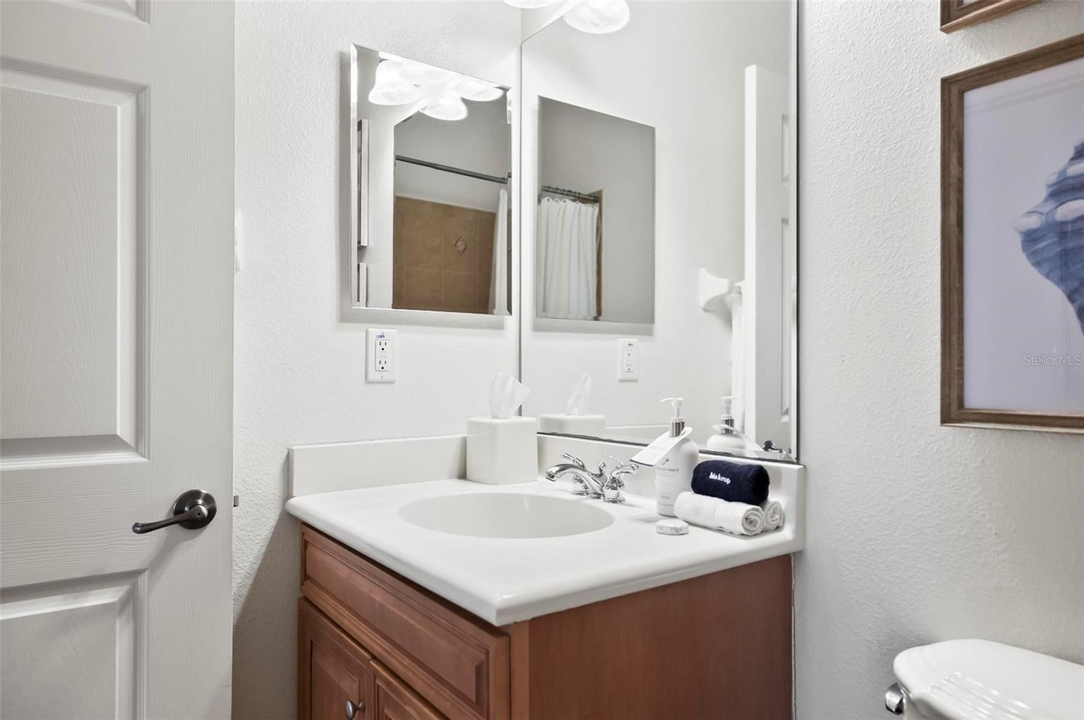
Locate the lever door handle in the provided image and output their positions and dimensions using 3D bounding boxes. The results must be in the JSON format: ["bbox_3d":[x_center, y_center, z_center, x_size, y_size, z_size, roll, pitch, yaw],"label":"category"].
[{"bbox_3d":[-0.596,0.253,1.081,0.126,0.067,0.062,1,-1,-33],"label":"lever door handle"}]

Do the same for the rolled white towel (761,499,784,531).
[{"bbox_3d":[0.313,0.242,1.064,0.044,0.043,0.137,1,-1,-36],"label":"rolled white towel"}]

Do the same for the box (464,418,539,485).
[{"bbox_3d":[-0.091,0.201,1.498,0.126,0.136,0.126,1,-1,-36],"label":"box"}]

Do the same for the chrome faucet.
[{"bbox_3d":[0.070,0.231,1.268,0.150,0.071,0.205,1,-1,-36],"label":"chrome faucet"}]

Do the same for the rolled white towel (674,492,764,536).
[{"bbox_3d":[0.277,0.241,1.043,0.045,0.044,0.138,1,-1,-36],"label":"rolled white towel"}]

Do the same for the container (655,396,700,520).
[{"bbox_3d":[0.236,0.166,1.149,0.073,0.198,0.072,0,-1,0],"label":"container"}]

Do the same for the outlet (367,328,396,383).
[{"bbox_3d":[-0.344,-0.008,1.417,0.070,0.115,0.008,1,-1,-36],"label":"outlet"}]

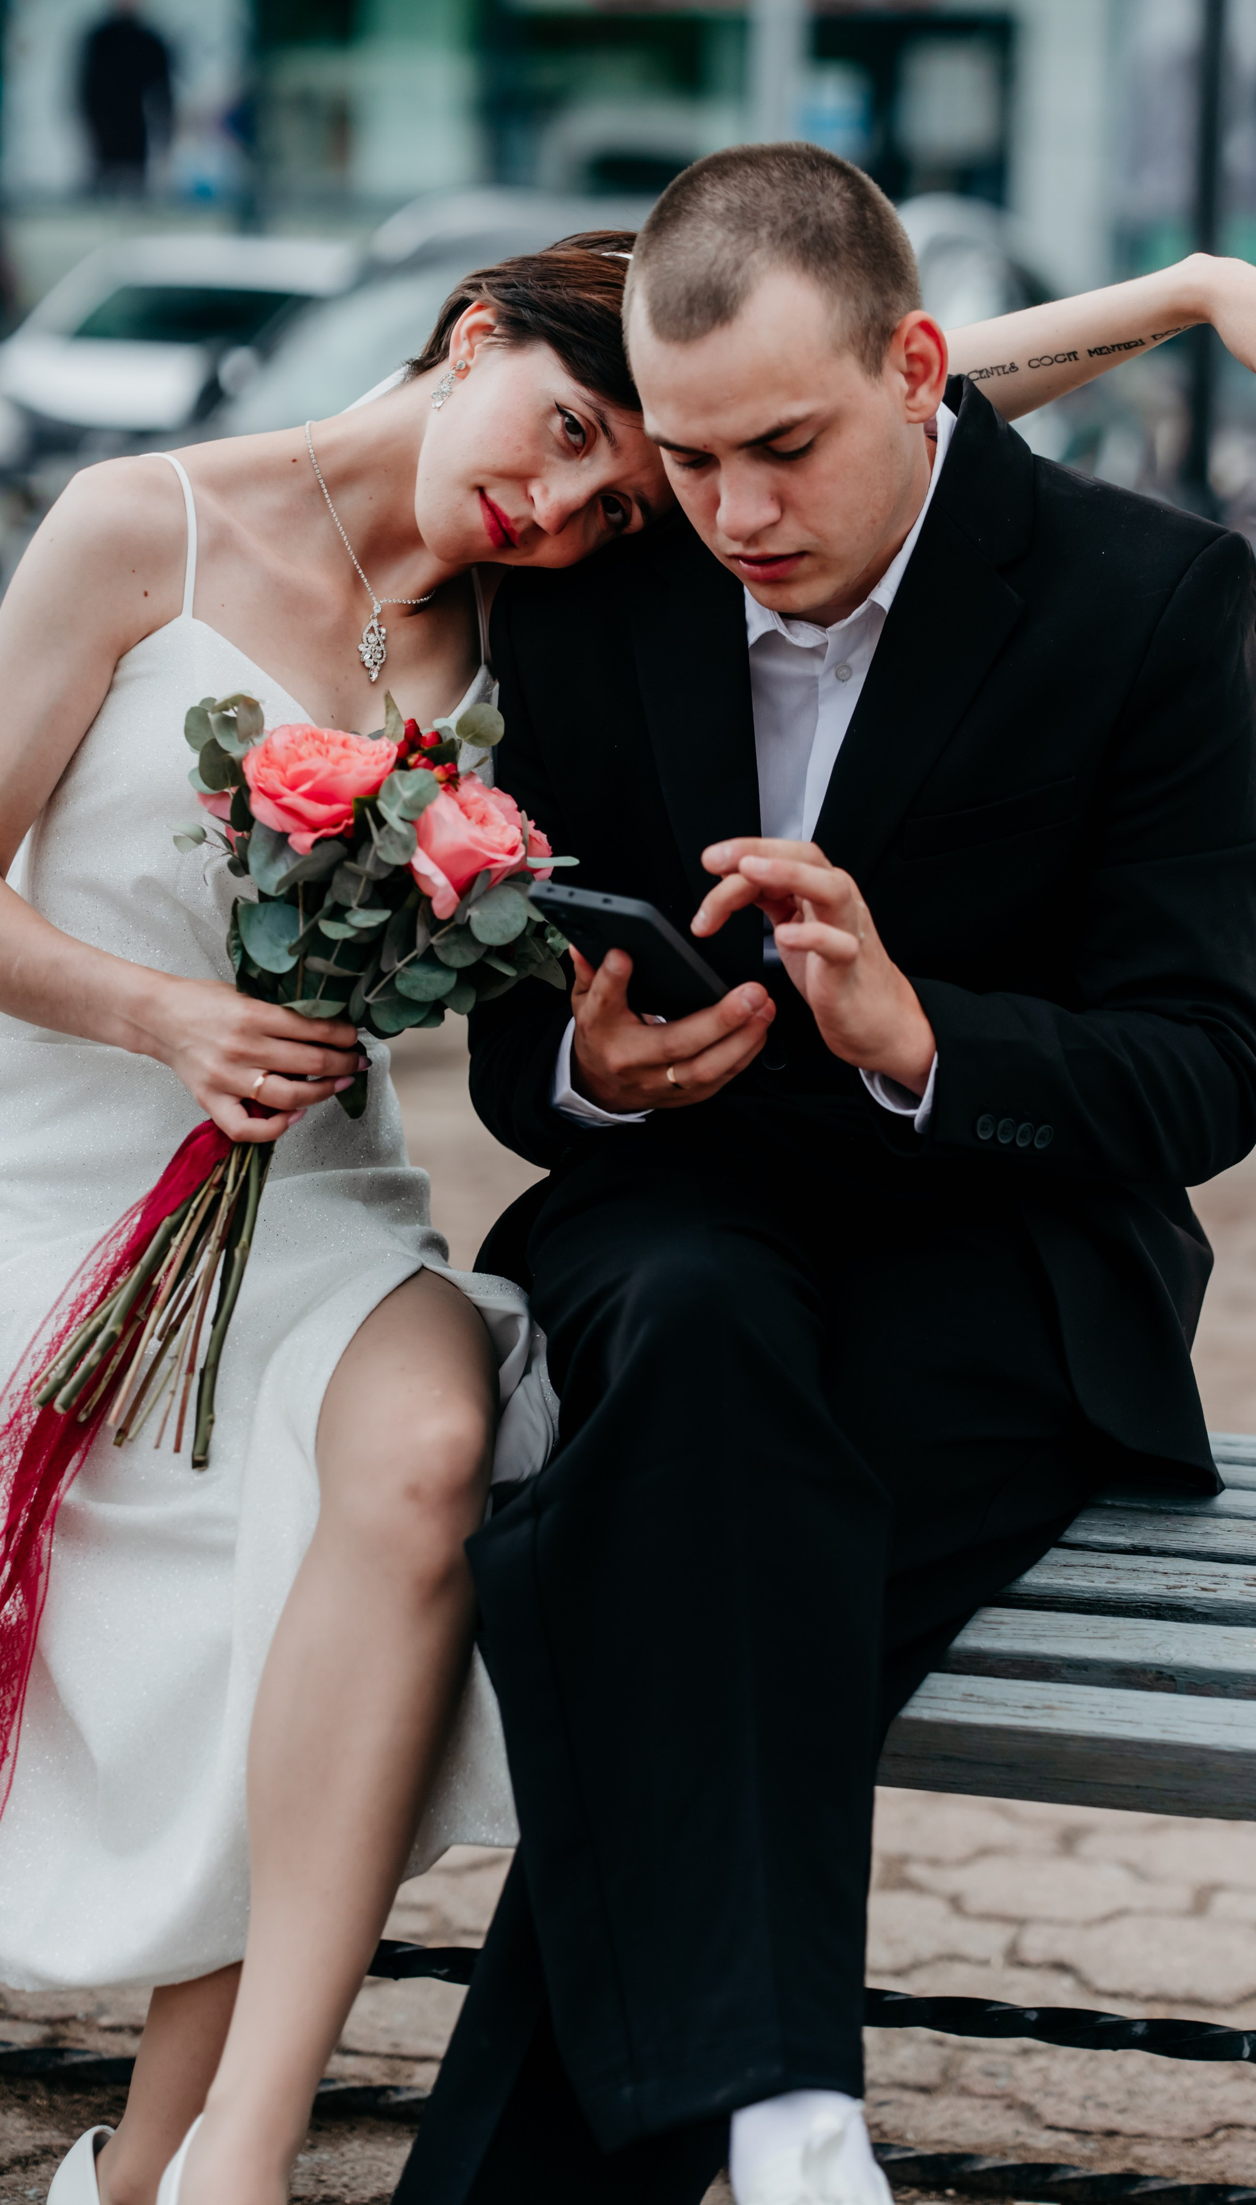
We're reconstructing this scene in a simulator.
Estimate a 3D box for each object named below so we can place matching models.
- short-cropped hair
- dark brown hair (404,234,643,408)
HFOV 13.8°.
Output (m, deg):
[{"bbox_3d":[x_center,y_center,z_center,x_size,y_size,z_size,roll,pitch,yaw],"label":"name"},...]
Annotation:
[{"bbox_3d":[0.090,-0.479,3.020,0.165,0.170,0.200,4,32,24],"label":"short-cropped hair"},{"bbox_3d":[-0.019,-0.451,3.120,0.180,0.175,0.195,-29,25,-2],"label":"dark brown hair"}]

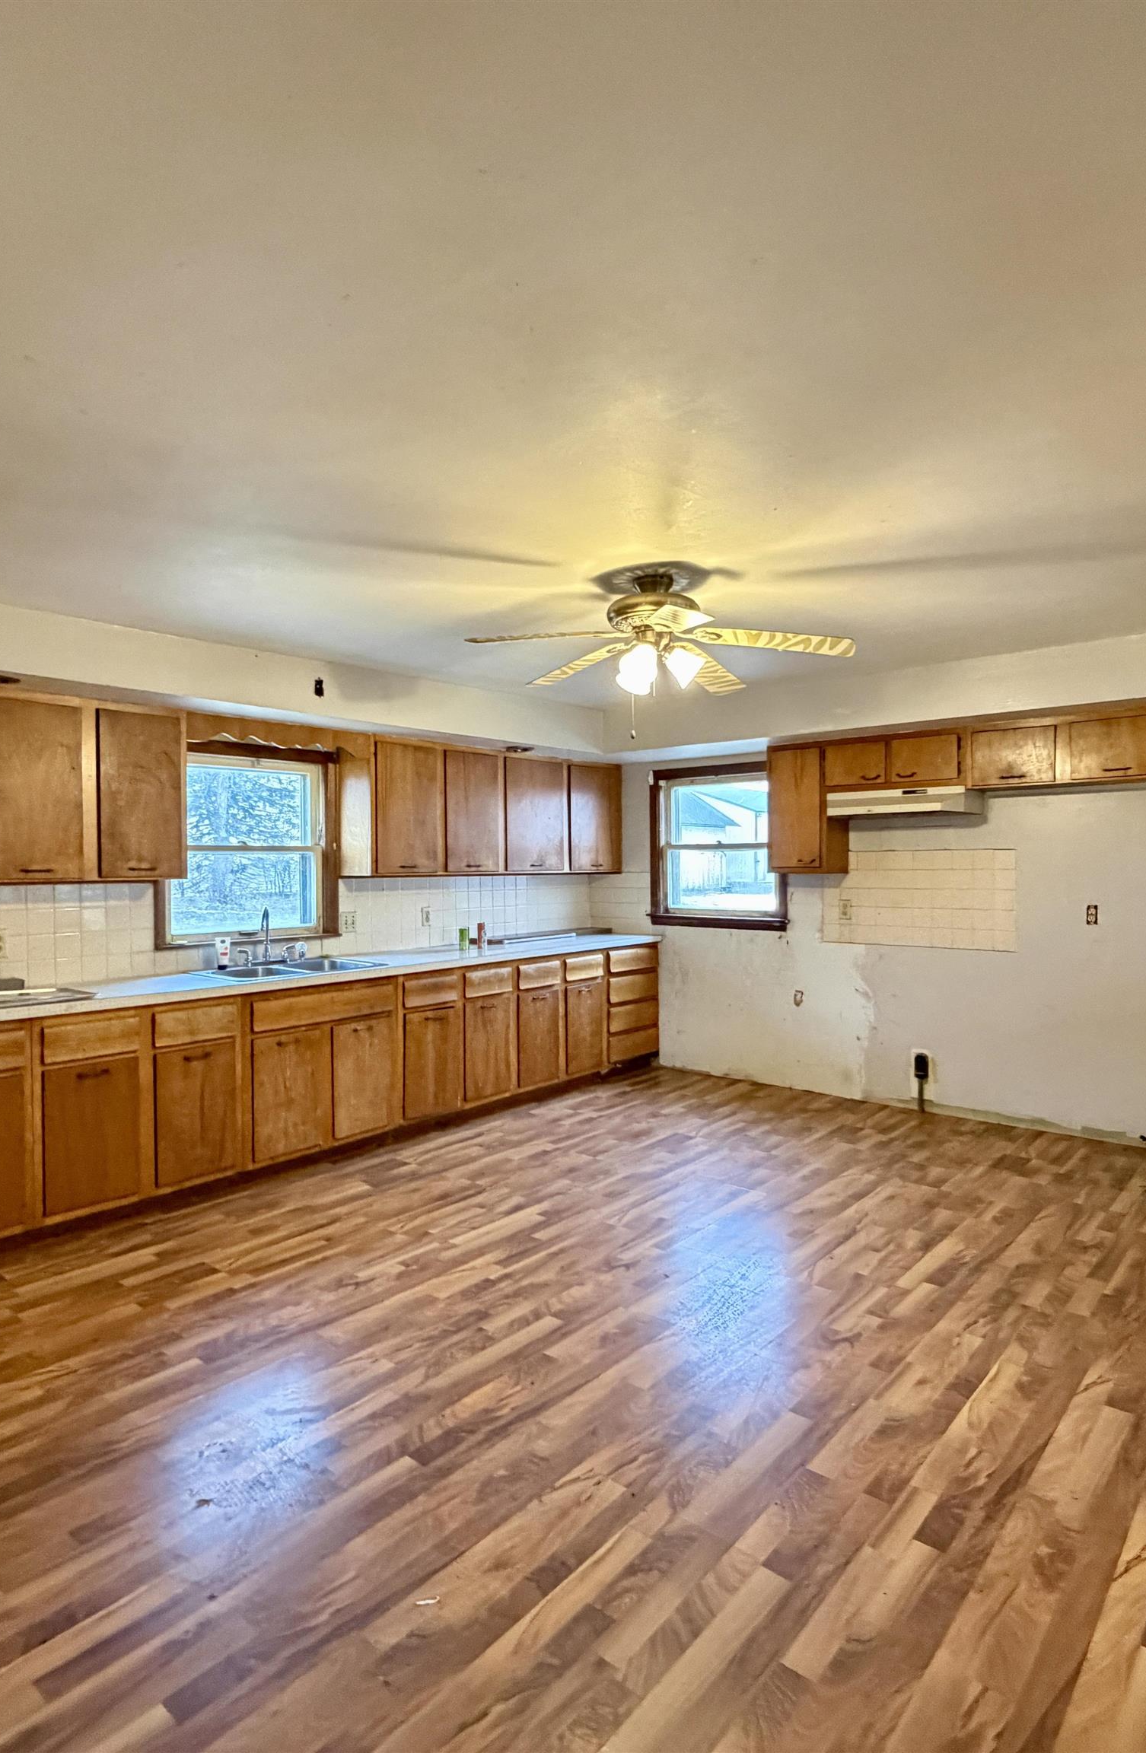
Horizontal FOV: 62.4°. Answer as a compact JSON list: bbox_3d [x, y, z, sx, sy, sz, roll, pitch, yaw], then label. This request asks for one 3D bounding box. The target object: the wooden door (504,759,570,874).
[{"bbox_3d":[-0.247,-0.393,6.200,0.030,0.738,0.576,0,1,41],"label":"wooden door"}]

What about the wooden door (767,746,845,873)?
[{"bbox_3d":[1.405,-0.393,5.615,0.350,0.745,0.333,0,1,40],"label":"wooden door"}]

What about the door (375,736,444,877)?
[{"bbox_3d":[-0.936,-0.382,5.403,0.030,0.735,0.492,0,1,41],"label":"door"}]

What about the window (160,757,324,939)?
[{"bbox_3d":[-1.630,-0.151,4.793,0.100,0.965,0.980,0,1,40],"label":"window"}]

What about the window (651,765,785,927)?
[{"bbox_3d":[0.934,-0.197,6.229,1.040,1.060,0.100,0,1,40],"label":"window"}]

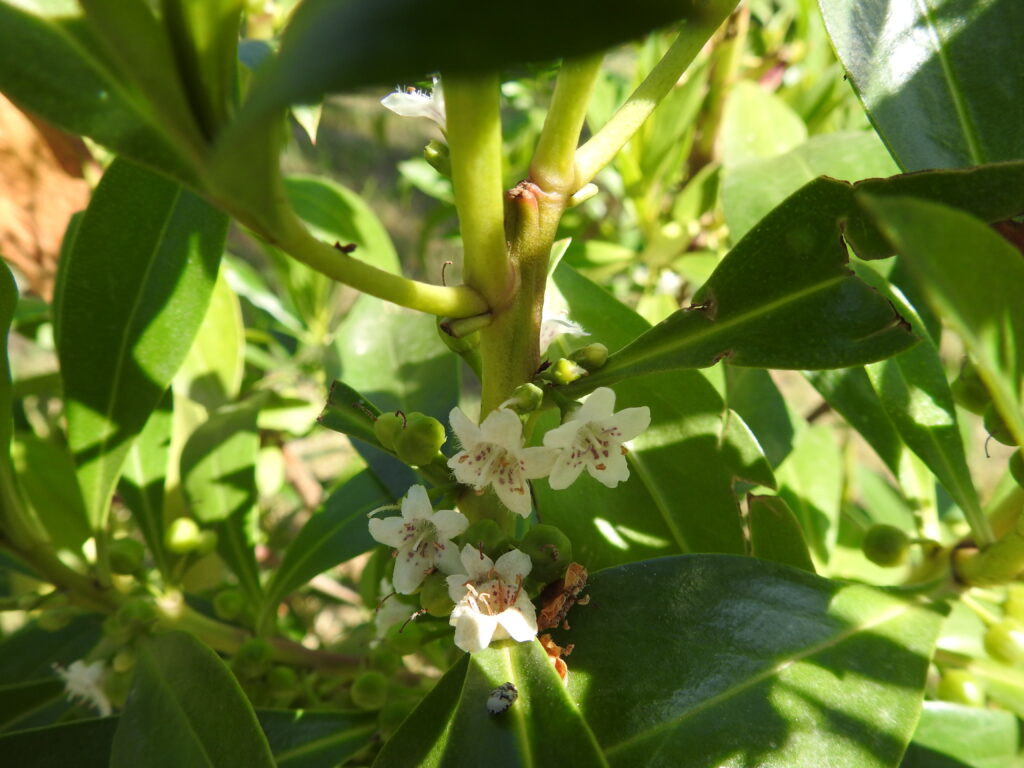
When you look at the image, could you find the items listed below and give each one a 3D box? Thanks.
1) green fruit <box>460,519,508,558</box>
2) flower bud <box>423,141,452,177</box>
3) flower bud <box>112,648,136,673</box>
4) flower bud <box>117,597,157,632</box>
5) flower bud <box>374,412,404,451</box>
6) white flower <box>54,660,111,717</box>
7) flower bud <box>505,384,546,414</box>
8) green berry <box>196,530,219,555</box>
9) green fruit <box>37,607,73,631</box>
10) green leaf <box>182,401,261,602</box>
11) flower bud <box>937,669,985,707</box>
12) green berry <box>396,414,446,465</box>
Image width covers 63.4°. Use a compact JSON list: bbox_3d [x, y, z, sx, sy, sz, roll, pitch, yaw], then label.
[{"bbox_3d":[-0.005,0.026,0.140,0.007,0.007,0.007,0,22,0],"label":"green fruit"},{"bbox_3d":[-0.015,-0.046,0.168,0.006,0.008,0.006,-24,6,0],"label":"flower bud"},{"bbox_3d":[-0.076,0.054,0.163,0.005,0.005,0.005,0,24,0],"label":"flower bud"},{"bbox_3d":[-0.073,0.045,0.160,0.008,0.007,0.007,0,24,0],"label":"flower bud"},{"bbox_3d":[-0.018,0.007,0.124,0.006,0.006,0.006,0,24,0],"label":"flower bud"},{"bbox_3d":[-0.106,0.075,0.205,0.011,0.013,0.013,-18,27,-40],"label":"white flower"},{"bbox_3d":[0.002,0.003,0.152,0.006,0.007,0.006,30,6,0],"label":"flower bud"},{"bbox_3d":[-0.087,0.045,0.235,0.007,0.007,0.007,0,22,0],"label":"green berry"},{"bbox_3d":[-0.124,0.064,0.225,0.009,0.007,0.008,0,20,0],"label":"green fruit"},{"bbox_3d":[-0.079,0.032,0.225,0.022,0.056,0.015,-12,0,-7],"label":"green leaf"},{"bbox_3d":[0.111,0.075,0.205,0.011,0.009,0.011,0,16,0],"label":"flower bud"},{"bbox_3d":[-0.015,0.009,0.133,0.008,0.008,0.008,0,22,0],"label":"green berry"}]

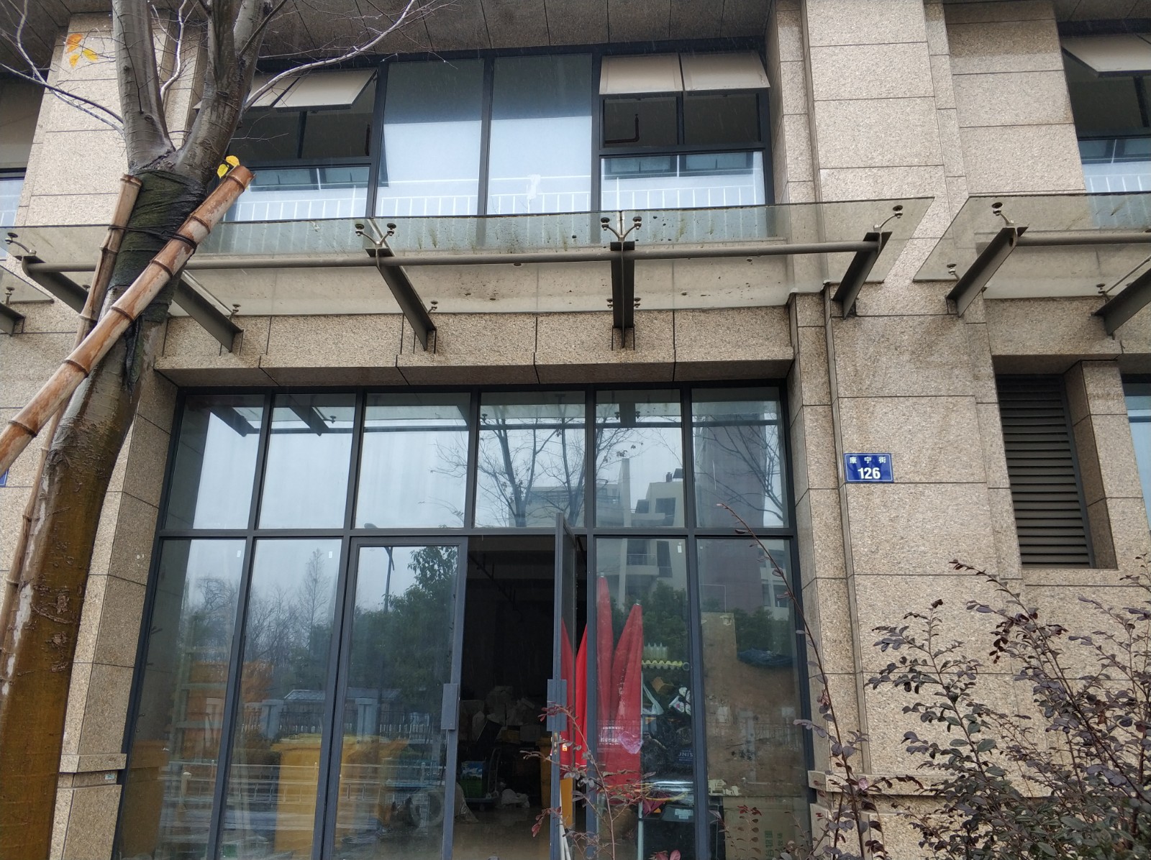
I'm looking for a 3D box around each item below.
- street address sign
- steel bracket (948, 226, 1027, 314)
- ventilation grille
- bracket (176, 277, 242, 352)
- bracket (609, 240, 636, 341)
[{"bbox_3d":[1.927,0.248,5.879,0.301,0.200,0.015,-1,-18,4],"label":"street address sign"},{"bbox_3d":[2.618,-0.983,5.740,0.150,0.162,0.925,-1,-18,4],"label":"steel bracket"},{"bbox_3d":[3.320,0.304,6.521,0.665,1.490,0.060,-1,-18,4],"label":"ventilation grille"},{"bbox_3d":[-2.698,-0.863,6.316,0.150,0.162,1.303,-1,-18,4],"label":"bracket"},{"bbox_3d":[0.326,-0.898,6.091,0.150,0.162,1.303,-1,-18,4],"label":"bracket"}]

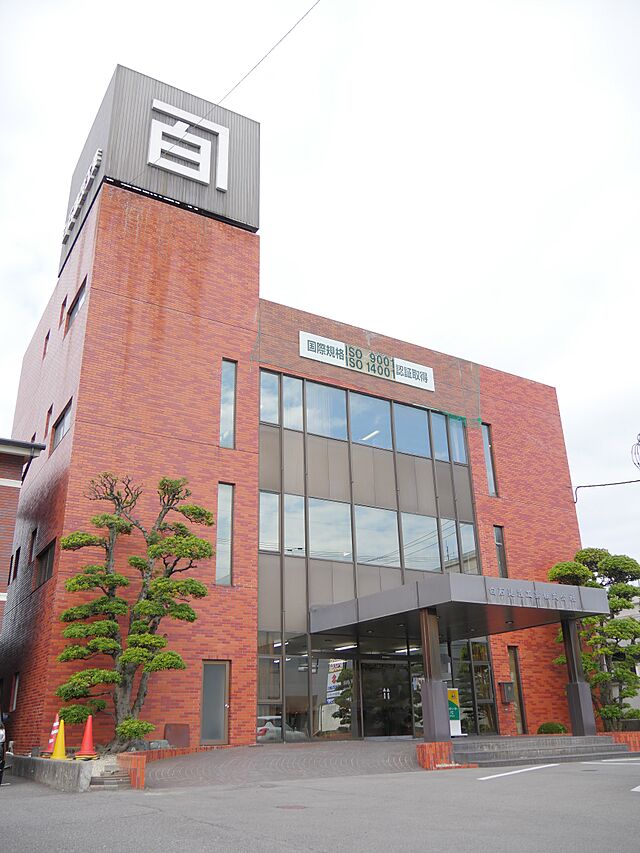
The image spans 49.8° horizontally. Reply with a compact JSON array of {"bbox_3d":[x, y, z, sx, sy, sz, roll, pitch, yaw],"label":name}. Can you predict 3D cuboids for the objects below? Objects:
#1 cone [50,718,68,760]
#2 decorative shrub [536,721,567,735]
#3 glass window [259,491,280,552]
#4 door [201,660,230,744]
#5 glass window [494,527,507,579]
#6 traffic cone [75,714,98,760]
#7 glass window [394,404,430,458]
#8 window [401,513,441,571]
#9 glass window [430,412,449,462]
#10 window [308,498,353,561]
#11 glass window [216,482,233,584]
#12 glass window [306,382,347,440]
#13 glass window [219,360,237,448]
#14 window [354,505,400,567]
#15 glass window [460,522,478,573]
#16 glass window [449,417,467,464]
[{"bbox_3d":[-5.145,6.213,13.717,0.350,0.690,0.350,6,-23,-18],"label":"cone"},{"bbox_3d":[7.253,9.472,21.606,0.920,0.450,0.920,12,-27,-29],"label":"decorative shrub"},{"bbox_3d":[-1.494,2.839,20.499,0.690,1.780,0.100,12,-27,-29],"label":"glass window"},{"bbox_3d":[-2.639,6.918,17.373,0.716,1.940,0.100,11,-23,-28],"label":"door"},{"bbox_3d":[6.340,4.806,23.771,0.420,2.772,0.100,12,-25,-30],"label":"glass window"},{"bbox_3d":[-4.518,6.037,13.460,0.380,0.740,0.380,5,-22,-16],"label":"traffic cone"},{"bbox_3d":[3.377,0.174,24.982,1.580,1.910,0.100,12,-27,-29],"label":"glass window"},{"bbox_3d":[3.194,3.699,22.135,1.478,1.735,0.100,11,-23,-28],"label":"window"},{"bbox_3d":[4.116,0.357,23.967,0.650,1.655,0.100,11,-23,-28],"label":"glass window"},{"bbox_3d":[0.349,3.239,21.561,1.600,1.890,0.100,12,-27,-29],"label":"window"},{"bbox_3d":[-2.546,2.868,18.540,0.470,2.789,0.100,12,-25,-30],"label":"glass window"},{"bbox_3d":[0.256,-0.491,21.760,1.558,1.759,0.100,12,-25,-30],"label":"glass window"},{"bbox_3d":[-2.726,-0.652,20.245,0.461,2.690,0.100,11,-23,-28],"label":"glass window"},{"bbox_3d":[1.754,3.386,21.358,1.639,1.778,0.100,11,-23,-28],"label":"window"},{"bbox_3d":[5.280,4.346,24.387,0.700,1.840,0.100,12,-27,-29],"label":"glass window"},{"bbox_3d":[4.816,0.503,24.346,0.651,1.681,0.100,11,-23,-28],"label":"glass window"}]

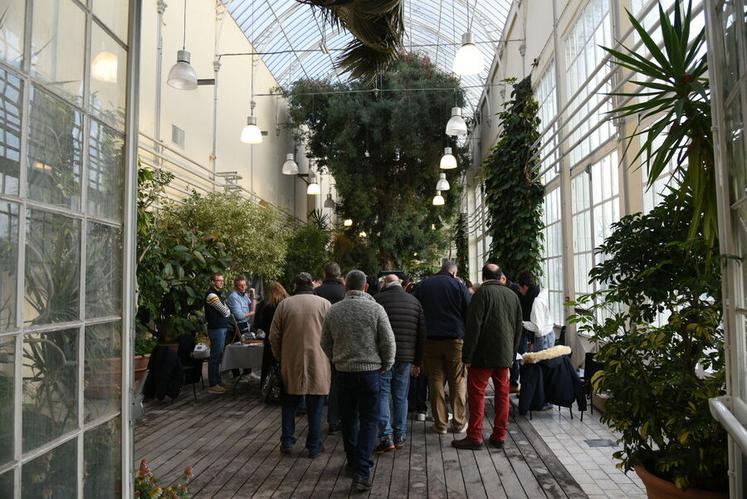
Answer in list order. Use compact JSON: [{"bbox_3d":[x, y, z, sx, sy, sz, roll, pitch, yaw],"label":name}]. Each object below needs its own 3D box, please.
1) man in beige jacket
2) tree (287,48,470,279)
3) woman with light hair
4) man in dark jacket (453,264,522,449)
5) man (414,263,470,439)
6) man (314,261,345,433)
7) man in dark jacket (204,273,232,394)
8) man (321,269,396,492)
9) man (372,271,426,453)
[{"bbox_3d":[-0.689,1.073,4.791,0.580,1.710,0.420,0,-4,0],"label":"man in beige jacket"},{"bbox_3d":[0.127,-2.344,20.883,7.400,10.800,6.600,-1,-4,5],"label":"tree"},{"bbox_3d":[-1.400,1.281,7.008,0.500,1.620,0.420,0,-4,-11],"label":"woman with light hair"},{"bbox_3d":[1.119,1.039,4.983,0.600,1.780,0.450,-1,-4,5],"label":"man in dark jacket"},{"bbox_3d":[0.752,1.045,5.465,0.620,1.840,0.450,-1,-4,12],"label":"man"},{"bbox_3d":[-0.464,1.066,5.495,0.520,1.820,0.420,-1,-4,5],"label":"man"},{"bbox_3d":[-2.339,1.248,7.513,0.380,1.770,0.470,-2,-4,21],"label":"man in dark jacket"},{"bbox_3d":[-0.128,1.026,4.120,0.600,1.700,0.580,-1,-4,3],"label":"man"},{"bbox_3d":[0.229,1.087,4.940,0.580,1.690,0.450,0,-4,-7],"label":"man"}]

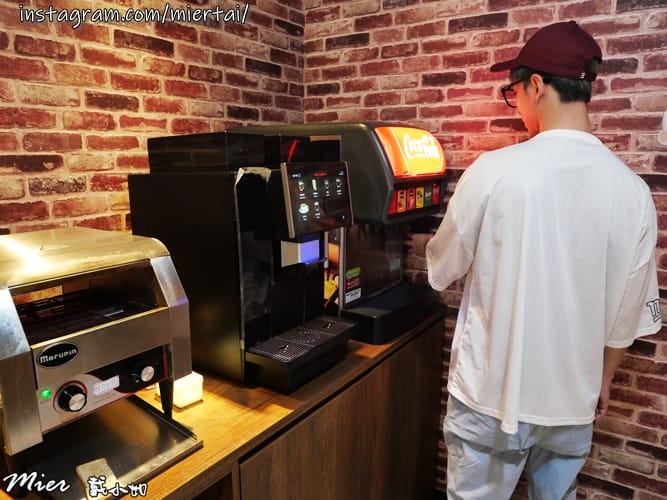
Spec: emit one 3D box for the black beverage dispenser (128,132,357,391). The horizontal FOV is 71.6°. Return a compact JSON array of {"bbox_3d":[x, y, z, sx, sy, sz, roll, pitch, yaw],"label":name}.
[{"bbox_3d":[-0.242,-0.014,1.383,0.580,0.643,0.395,9,15,33],"label":"black beverage dispenser"}]

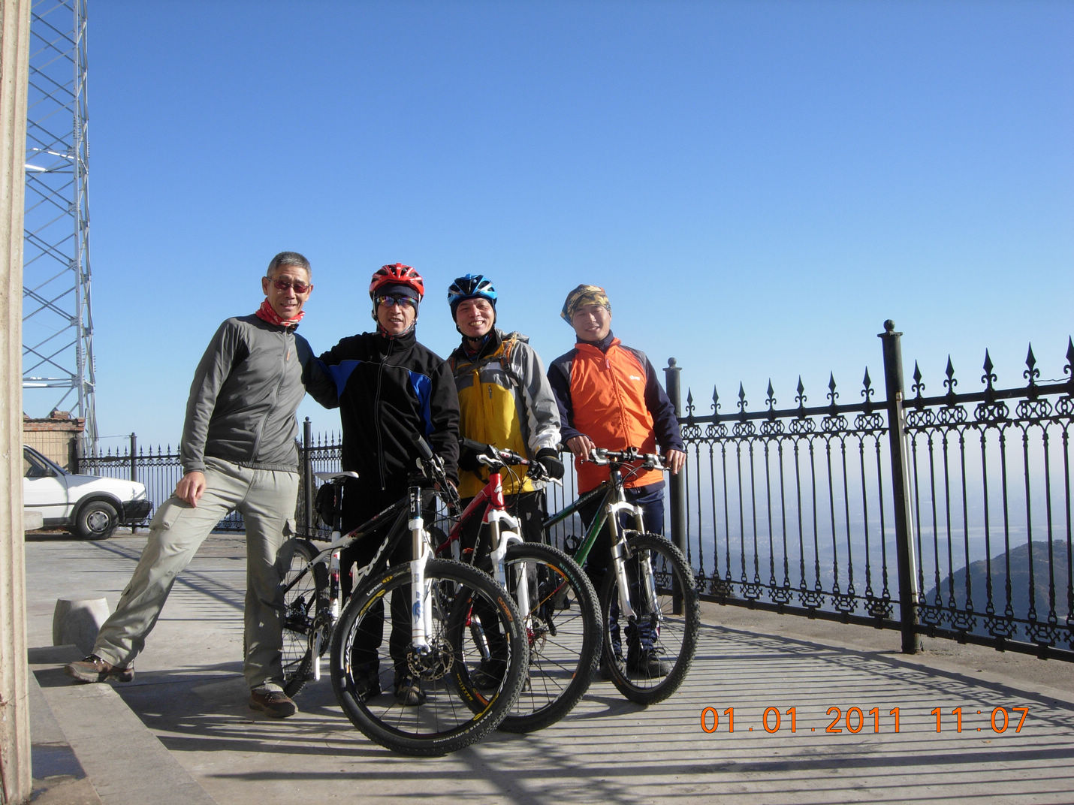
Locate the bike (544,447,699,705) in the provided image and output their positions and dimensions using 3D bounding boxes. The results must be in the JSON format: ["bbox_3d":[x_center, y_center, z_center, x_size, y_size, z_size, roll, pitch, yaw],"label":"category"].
[{"bbox_3d":[0.177,0.709,4.870,0.600,1.020,1.725,1,-4,-34],"label":"bike"}]

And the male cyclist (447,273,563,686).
[{"bbox_3d":[-0.130,0.326,4.830,0.560,1.790,0.550,-1,-4,3],"label":"male cyclist"}]

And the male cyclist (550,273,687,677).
[{"bbox_3d":[0.360,0.348,5.000,0.620,1.750,0.520,-1,-4,-4],"label":"male cyclist"}]

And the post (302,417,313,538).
[{"bbox_3d":[-2.872,0.994,14.000,0.115,1.630,0.115,-1,-4,0],"label":"post"}]

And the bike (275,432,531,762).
[{"bbox_3d":[-0.676,0.677,4.205,0.580,1.030,1.695,2,-5,-38],"label":"bike"}]

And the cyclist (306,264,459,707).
[{"bbox_3d":[-0.640,0.316,4.520,0.630,1.790,0.500,-1,-4,-4],"label":"cyclist"}]

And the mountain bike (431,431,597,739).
[{"bbox_3d":[-0.199,0.685,4.459,0.580,1.030,1.725,0,-4,-21],"label":"mountain bike"}]

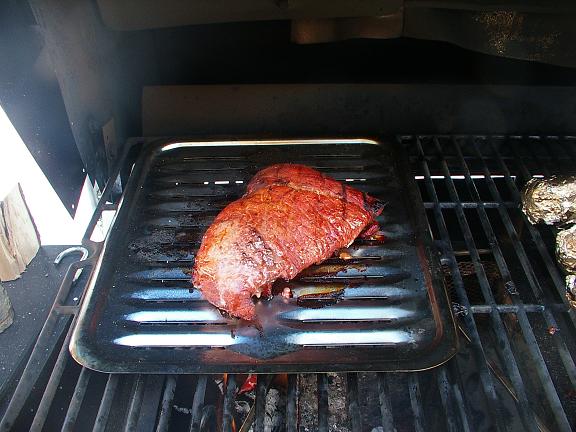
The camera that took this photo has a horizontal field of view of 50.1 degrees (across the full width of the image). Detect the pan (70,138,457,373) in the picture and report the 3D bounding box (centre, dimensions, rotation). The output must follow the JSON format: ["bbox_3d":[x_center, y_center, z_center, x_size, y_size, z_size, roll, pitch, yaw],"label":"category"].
[{"bbox_3d":[-0.021,0.024,0.661,0.340,0.025,0.374,-1,38,1],"label":"pan"}]

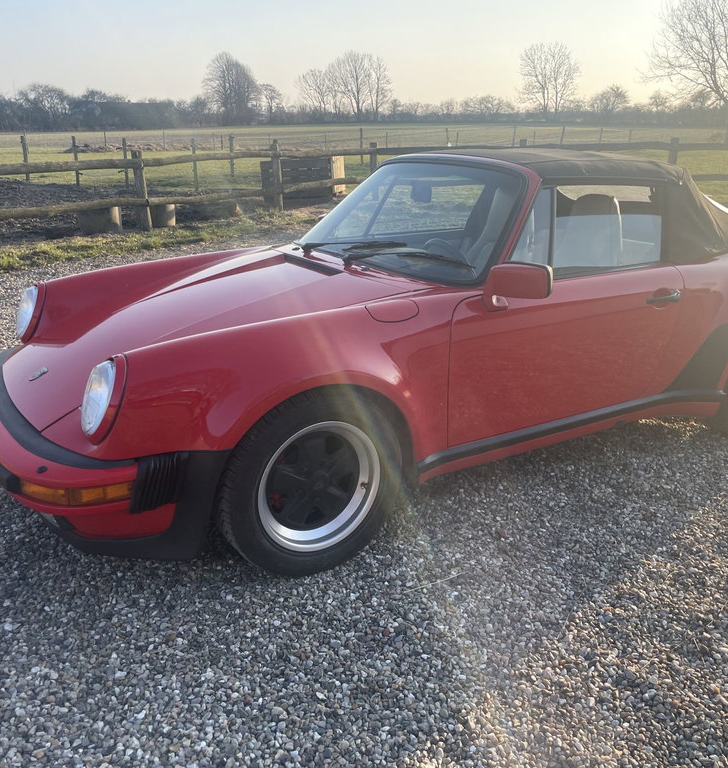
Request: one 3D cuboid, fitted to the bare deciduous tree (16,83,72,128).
[{"bbox_3d":[-46.736,-40.320,112.153,7.800,6.800,7.600,-8,20,-20],"label":"bare deciduous tree"}]

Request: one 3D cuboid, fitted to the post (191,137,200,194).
[{"bbox_3d":[-3.304,-4.283,15.061,0.095,1.019,0.095,-4,20,-11],"label":"post"}]

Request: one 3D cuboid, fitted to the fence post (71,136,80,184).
[{"bbox_3d":[-6.874,-5.329,18.363,0.085,1.120,0.085,-7,20,-19],"label":"fence post"}]

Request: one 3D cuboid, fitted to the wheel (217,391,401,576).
[{"bbox_3d":[-0.179,0.304,2.540,0.630,0.630,0.215,-12,22,-31],"label":"wheel"}]

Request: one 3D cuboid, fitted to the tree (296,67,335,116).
[{"bbox_3d":[-12.967,-77.403,205.631,9.800,14.000,9.600,-1,19,-3],"label":"tree"}]

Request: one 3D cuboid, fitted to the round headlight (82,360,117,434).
[{"bbox_3d":[-0.730,0.035,2.191,0.090,0.210,0.200,10,10,-35],"label":"round headlight"}]

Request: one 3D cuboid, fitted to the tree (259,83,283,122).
[{"bbox_3d":[-18.721,-56.281,153.995,4.805,7.618,4.805,-2,19,-6],"label":"tree"}]

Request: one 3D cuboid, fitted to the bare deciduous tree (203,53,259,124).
[{"bbox_3d":[-26.407,-58.404,152.134,11.077,13.214,11.077,-3,19,-9],"label":"bare deciduous tree"}]

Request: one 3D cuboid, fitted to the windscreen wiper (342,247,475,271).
[{"bbox_3d":[0.159,-0.469,2.887,0.584,0.065,0.065,9,20,36],"label":"windscreen wiper"}]

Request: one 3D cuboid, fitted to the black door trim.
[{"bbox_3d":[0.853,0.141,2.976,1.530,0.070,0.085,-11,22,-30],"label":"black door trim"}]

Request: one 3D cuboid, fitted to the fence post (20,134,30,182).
[{"bbox_3d":[-7.619,-5.064,17.326,0.115,0.995,0.115,-8,21,-22],"label":"fence post"}]

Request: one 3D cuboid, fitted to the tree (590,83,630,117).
[{"bbox_3d":[49.595,-56.460,154.739,8.048,7.090,8.048,6,20,16],"label":"tree"}]

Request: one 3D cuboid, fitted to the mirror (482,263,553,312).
[{"bbox_3d":[0.498,-0.313,2.508,0.140,0.165,0.205,-12,22,-29],"label":"mirror"}]

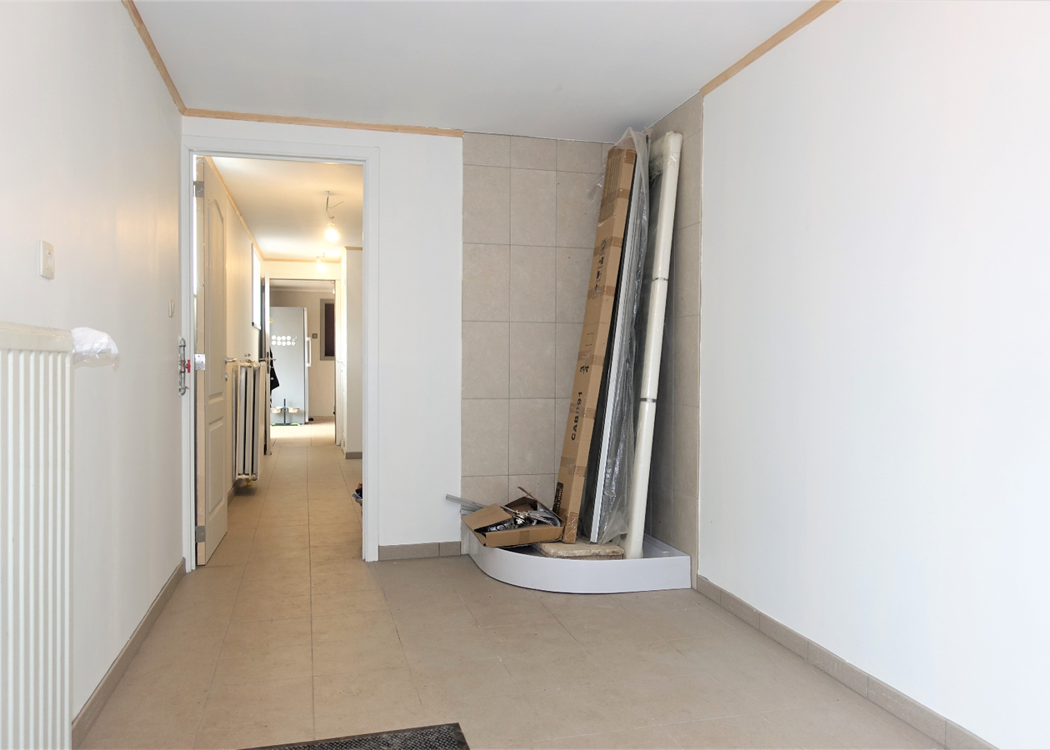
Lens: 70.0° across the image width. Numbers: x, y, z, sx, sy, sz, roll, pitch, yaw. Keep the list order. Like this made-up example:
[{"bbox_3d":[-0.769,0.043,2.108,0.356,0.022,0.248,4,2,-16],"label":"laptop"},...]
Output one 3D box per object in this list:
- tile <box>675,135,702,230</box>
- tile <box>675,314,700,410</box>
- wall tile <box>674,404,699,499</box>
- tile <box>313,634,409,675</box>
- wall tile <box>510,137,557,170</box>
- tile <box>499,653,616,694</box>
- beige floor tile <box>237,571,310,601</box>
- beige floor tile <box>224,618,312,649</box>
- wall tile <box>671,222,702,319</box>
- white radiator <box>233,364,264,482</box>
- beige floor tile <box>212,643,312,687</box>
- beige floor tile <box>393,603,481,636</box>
[{"bbox_3d":[0.739,-0.869,3.376,0.010,0.405,0.253,0,1,-16],"label":"tile"},{"bbox_3d":[0.730,-0.062,3.368,0.010,0.400,0.227,0,1,-16],"label":"tile"},{"bbox_3d":[0.733,0.344,3.400,0.010,0.405,0.253,0,1,-16],"label":"wall tile"},{"bbox_3d":[-0.559,0.953,2.535,0.303,0.012,0.288,0,1,-16],"label":"tile"},{"bbox_3d":[0.047,-1.168,3.962,0.250,0.165,0.010,0,1,-14],"label":"wall tile"},{"bbox_3d":[0.099,0.980,2.486,0.302,0.010,0.300,0,1,-15],"label":"tile"},{"bbox_3d":[-1.114,0.954,3.346,0.302,0.010,0.300,0,1,-15],"label":"beige floor tile"},{"bbox_3d":[-0.930,0.947,2.727,0.303,0.012,0.288,0,1,-16],"label":"beige floor tile"},{"bbox_3d":[0.733,-0.462,3.362,0.010,0.400,0.227,0,1,-16],"label":"wall tile"},{"bbox_3d":[-2.268,0.345,6.211,0.170,0.880,0.960,0,1,-16],"label":"white radiator"},{"bbox_3d":[-0.850,0.952,2.451,0.303,0.012,0.288,0,1,-16],"label":"beige floor tile"},{"bbox_3d":[-0.359,0.967,2.959,0.302,0.010,0.300,0,1,-15],"label":"beige floor tile"}]

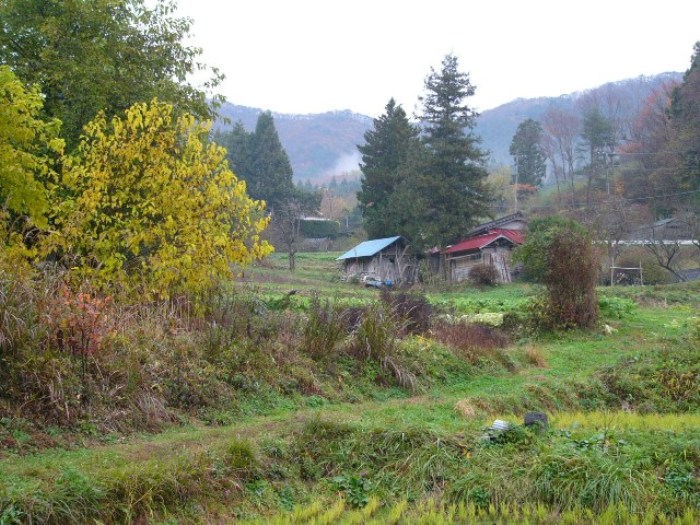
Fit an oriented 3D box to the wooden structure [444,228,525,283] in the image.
[{"bbox_3d":[8.344,-0.434,69.000,3.900,3.300,5.000,0,-1,-30],"label":"wooden structure"}]

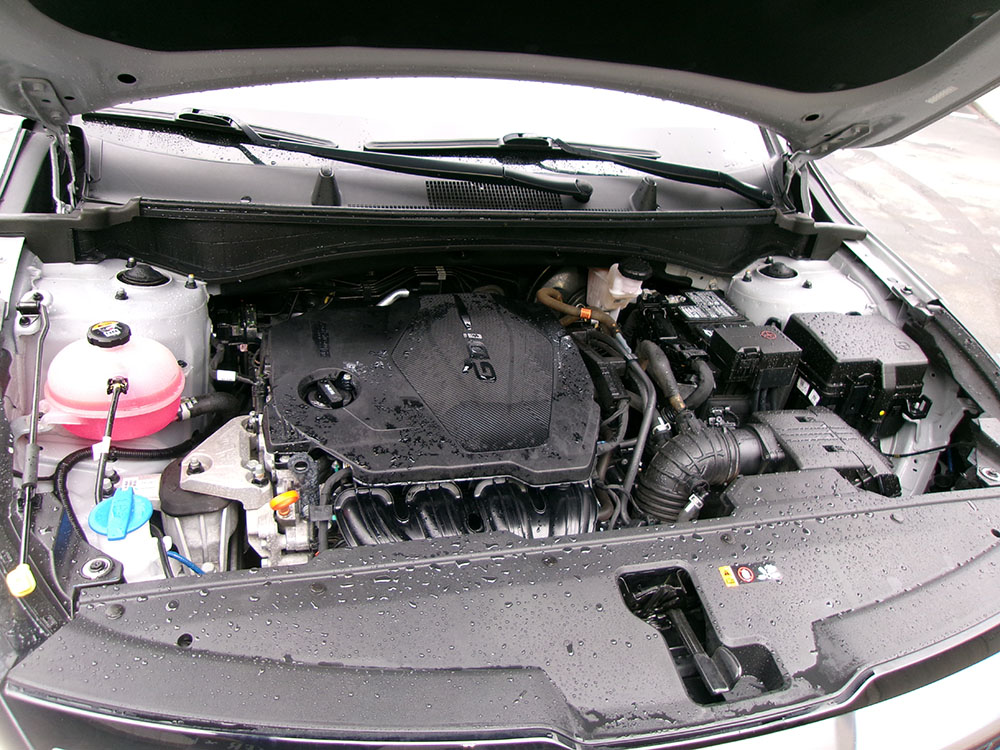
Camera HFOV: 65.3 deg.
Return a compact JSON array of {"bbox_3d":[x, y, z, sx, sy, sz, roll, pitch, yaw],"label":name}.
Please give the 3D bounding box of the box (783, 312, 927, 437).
[{"bbox_3d":[0.645,0.000,1.467,0.199,0.164,0.182,-3,34,-17],"label":"box"}]

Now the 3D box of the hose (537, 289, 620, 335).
[{"bbox_3d":[0.142,-0.106,1.411,0.164,0.056,0.061,27,37,27],"label":"hose"}]

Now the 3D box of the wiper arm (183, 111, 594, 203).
[{"bbox_3d":[-0.200,-0.411,1.441,0.774,0.063,0.070,10,49,-5],"label":"wiper arm"}]

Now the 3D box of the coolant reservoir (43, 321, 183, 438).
[{"bbox_3d":[-0.539,0.008,1.091,0.182,0.172,0.138,-3,34,-17],"label":"coolant reservoir"}]

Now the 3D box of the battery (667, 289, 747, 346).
[{"bbox_3d":[0.372,-0.020,1.485,0.172,0.192,0.240,-3,34,-17],"label":"battery"}]

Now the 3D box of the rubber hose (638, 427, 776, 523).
[{"bbox_3d":[0.311,0.154,1.189,0.209,0.179,0.128,-3,34,-17],"label":"rubber hose"}]

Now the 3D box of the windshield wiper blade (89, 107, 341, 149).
[{"bbox_3d":[-0.529,-0.461,1.433,0.472,0.051,0.042,7,56,-4],"label":"windshield wiper blade"}]

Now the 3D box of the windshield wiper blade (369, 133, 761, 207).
[{"bbox_3d":[0.146,-0.419,1.565,0.827,0.048,0.170,2,50,-10],"label":"windshield wiper blade"}]

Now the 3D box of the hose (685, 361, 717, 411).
[{"bbox_3d":[0.320,0.024,1.308,0.071,0.087,0.087,-3,34,-17],"label":"hose"}]

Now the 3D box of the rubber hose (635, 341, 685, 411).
[{"bbox_3d":[0.267,0.005,1.278,0.056,0.066,0.199,2,33,-10],"label":"rubber hose"}]

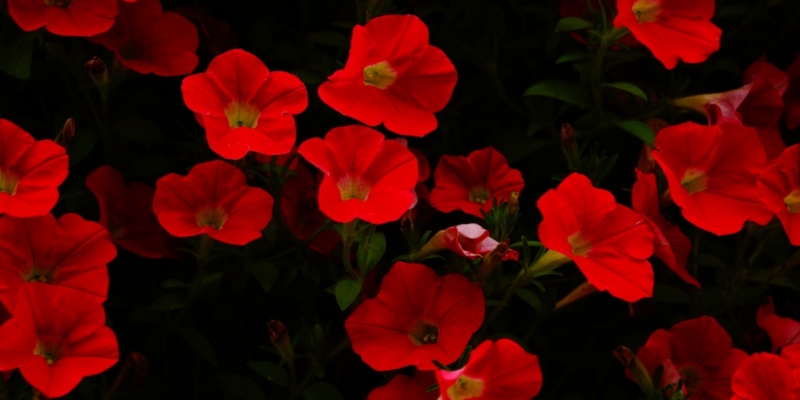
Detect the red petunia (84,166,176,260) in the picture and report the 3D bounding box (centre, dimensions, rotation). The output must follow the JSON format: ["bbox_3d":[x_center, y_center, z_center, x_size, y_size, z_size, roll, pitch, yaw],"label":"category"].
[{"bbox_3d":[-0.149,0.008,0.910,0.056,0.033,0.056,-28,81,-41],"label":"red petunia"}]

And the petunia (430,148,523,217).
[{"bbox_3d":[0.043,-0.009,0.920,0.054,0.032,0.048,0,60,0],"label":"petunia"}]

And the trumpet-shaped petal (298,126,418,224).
[{"bbox_3d":[-0.022,-0.013,0.860,0.063,0.036,0.058,0,57,-3],"label":"trumpet-shaped petal"}]

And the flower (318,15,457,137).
[{"bbox_3d":[-0.006,-0.065,0.850,0.072,0.064,0.036,0,-14,-23],"label":"flower"}]

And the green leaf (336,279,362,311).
[{"bbox_3d":[-0.028,0.051,0.870,0.014,0.004,0.021,23,66,15],"label":"green leaf"}]

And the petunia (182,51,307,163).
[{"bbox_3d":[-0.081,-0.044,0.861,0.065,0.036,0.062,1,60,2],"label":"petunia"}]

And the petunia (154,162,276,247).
[{"bbox_3d":[-0.101,0.001,0.880,0.066,0.036,0.060,0,49,0],"label":"petunia"}]

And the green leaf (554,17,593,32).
[{"bbox_3d":[0.095,-0.096,0.890,0.021,0.005,0.012,-9,31,-20],"label":"green leaf"}]

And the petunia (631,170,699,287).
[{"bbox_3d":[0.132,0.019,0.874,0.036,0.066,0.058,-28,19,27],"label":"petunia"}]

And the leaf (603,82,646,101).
[{"bbox_3d":[0.123,-0.059,0.890,0.026,0.005,0.011,21,25,18],"label":"leaf"}]

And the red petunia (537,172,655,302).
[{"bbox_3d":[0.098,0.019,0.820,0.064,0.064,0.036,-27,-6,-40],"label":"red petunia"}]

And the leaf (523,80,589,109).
[{"bbox_3d":[0.085,-0.058,0.890,0.036,0.007,0.017,6,28,-17],"label":"leaf"}]

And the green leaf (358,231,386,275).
[{"bbox_3d":[-0.015,0.028,0.860,0.016,0.005,0.024,19,67,-2],"label":"green leaf"}]

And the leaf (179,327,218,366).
[{"bbox_3d":[-0.114,0.084,0.920,0.031,0.005,0.014,43,55,9],"label":"leaf"}]

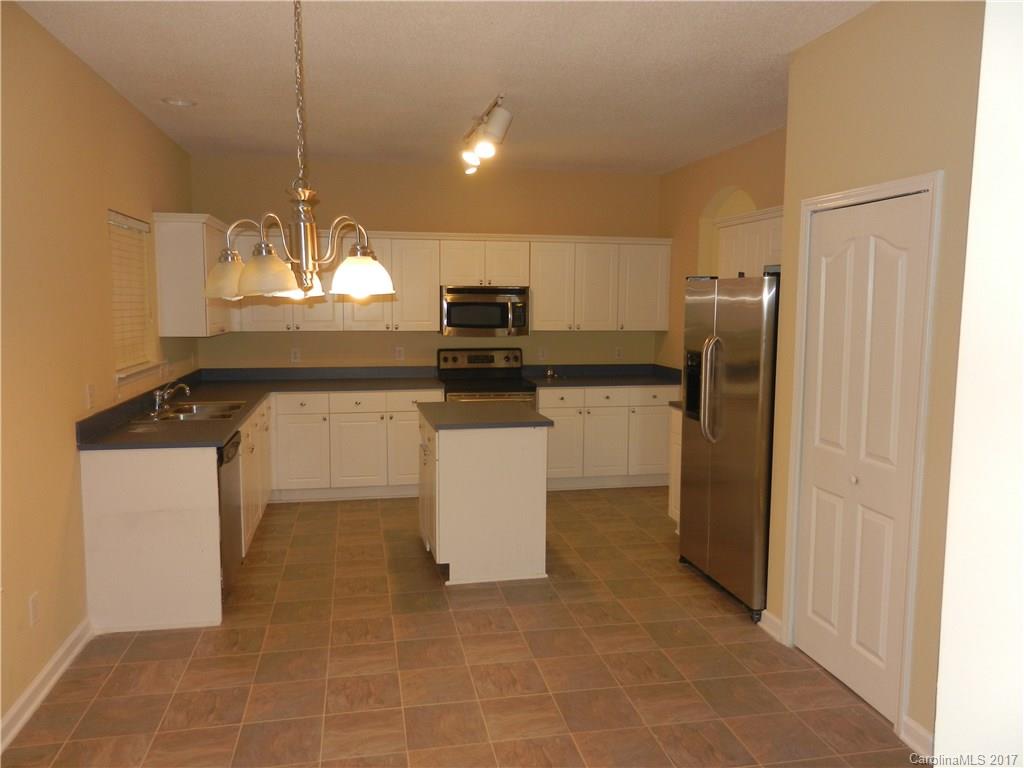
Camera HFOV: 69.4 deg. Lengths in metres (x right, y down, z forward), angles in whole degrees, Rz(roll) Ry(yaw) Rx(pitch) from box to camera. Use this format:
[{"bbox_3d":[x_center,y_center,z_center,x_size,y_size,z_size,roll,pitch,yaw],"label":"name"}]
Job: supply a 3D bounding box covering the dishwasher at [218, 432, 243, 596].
[{"bbox_3d":[-1.754,0.710,3.845,0.600,0.840,0.610,-1,6,-12],"label":"dishwasher"}]

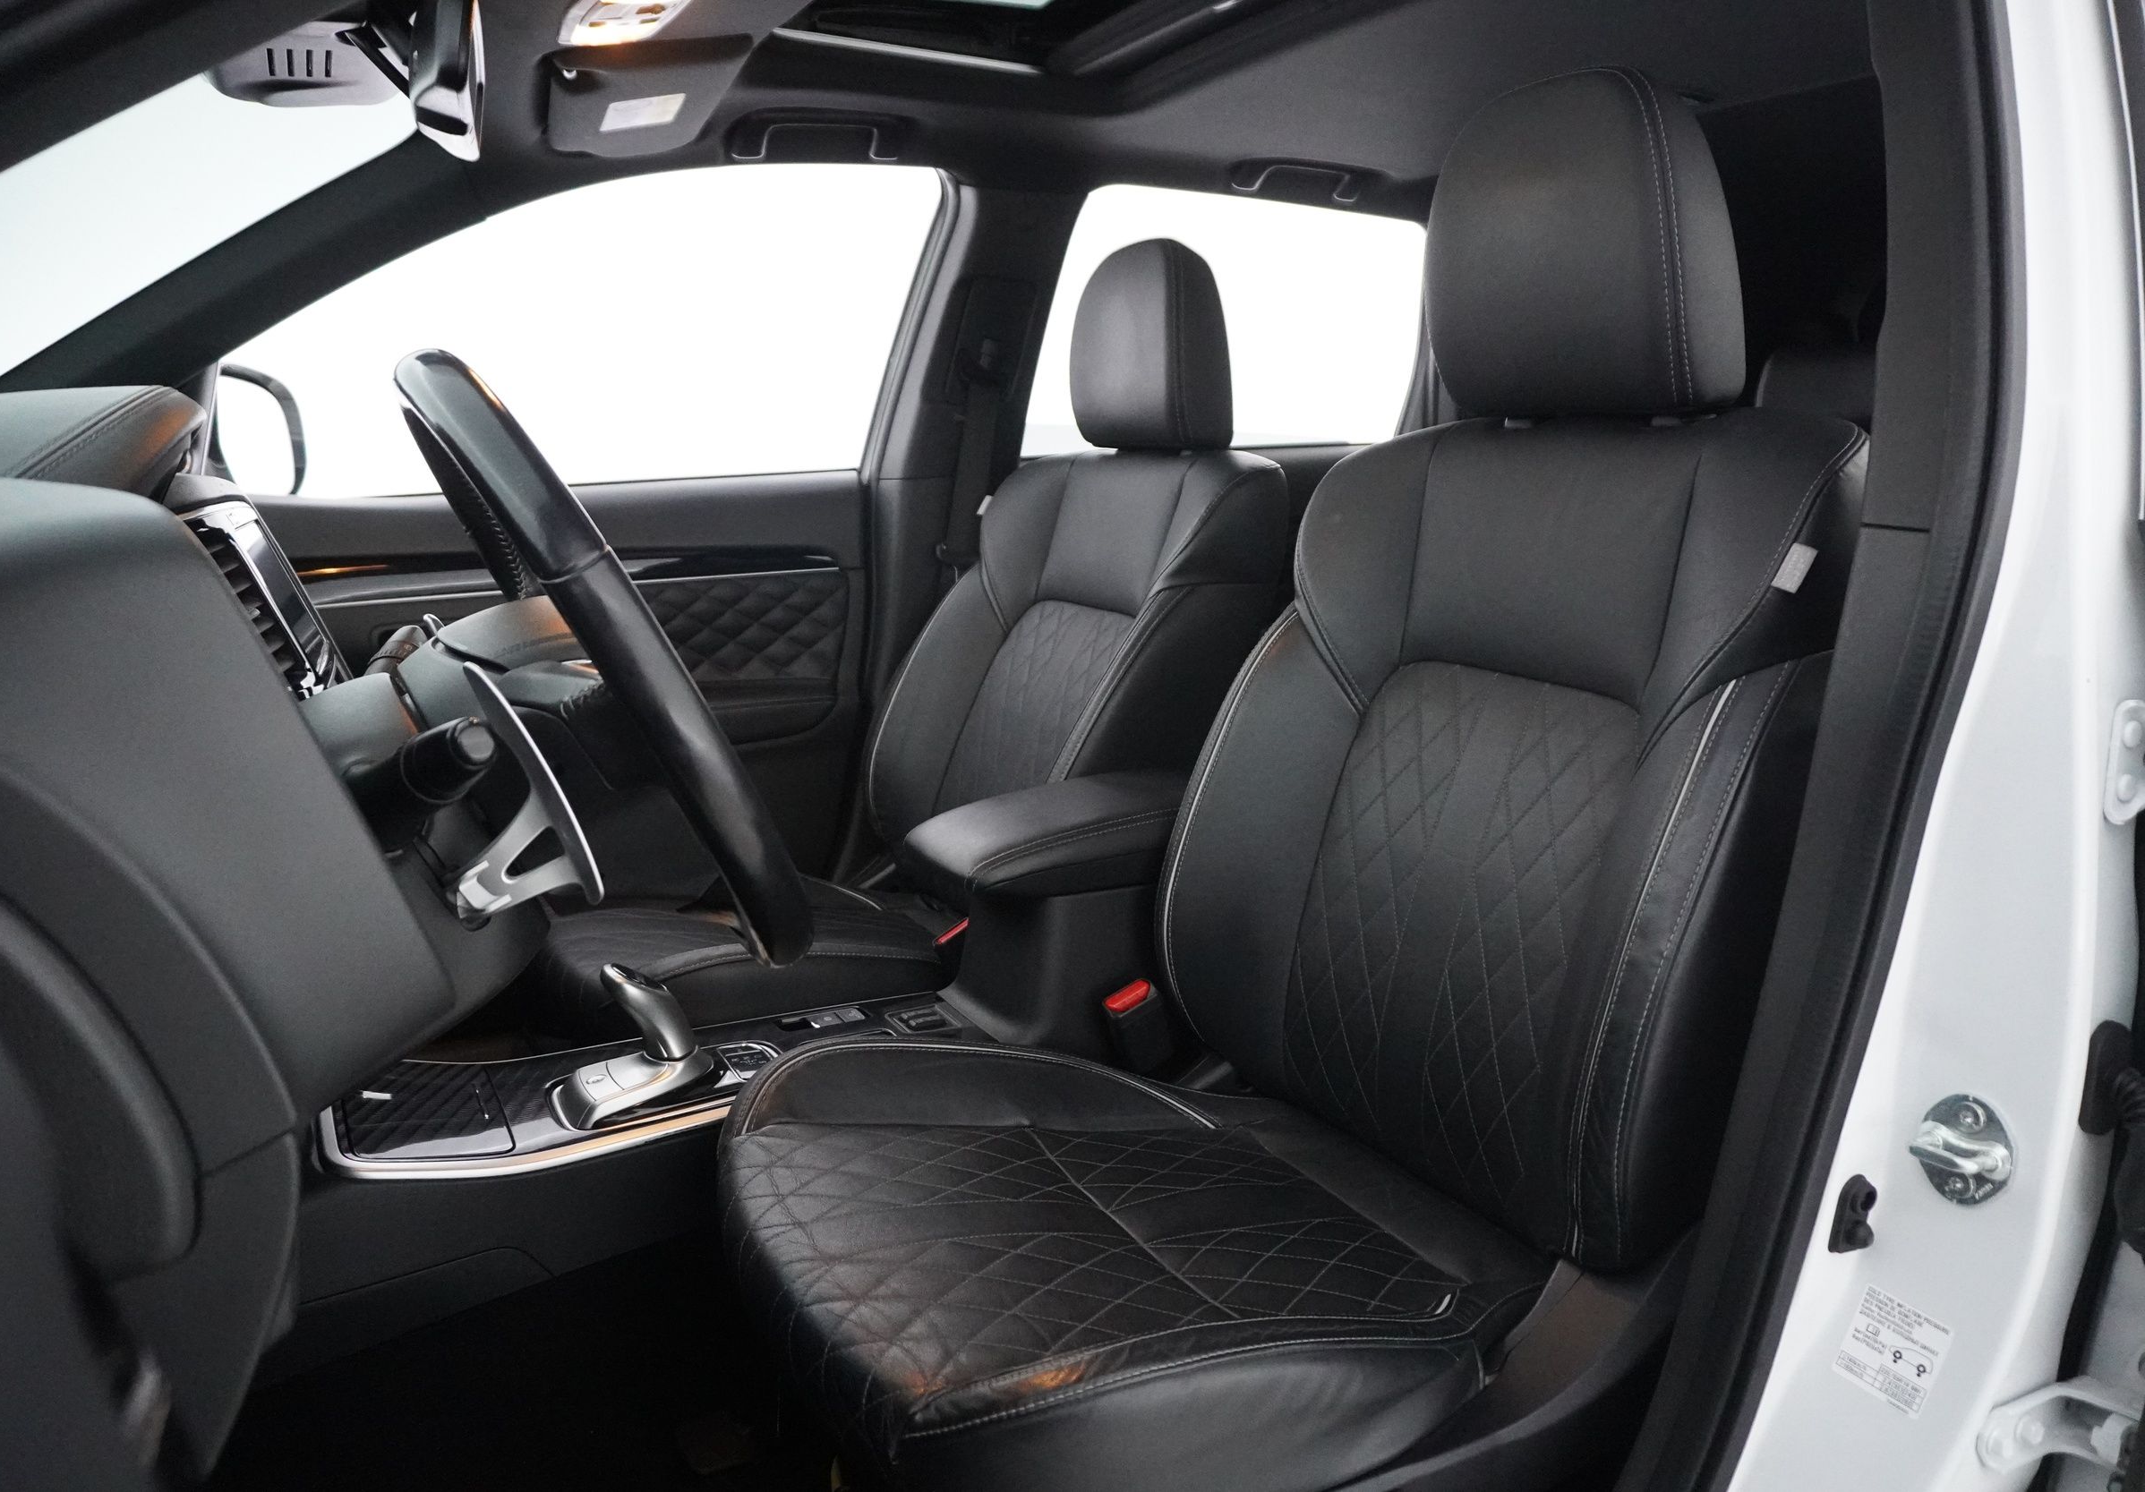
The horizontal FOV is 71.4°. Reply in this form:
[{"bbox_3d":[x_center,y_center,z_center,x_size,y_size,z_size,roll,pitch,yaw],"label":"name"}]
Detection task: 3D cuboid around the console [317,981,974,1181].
[{"bbox_3d":[-0.326,0.246,1.249,0.570,0.130,0.220,-6,11,-25],"label":"console"}]

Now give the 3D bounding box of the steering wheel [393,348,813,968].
[{"bbox_3d":[-0.278,-0.024,0.812,0.110,0.375,0.375,-34,22,-17],"label":"steering wheel"}]

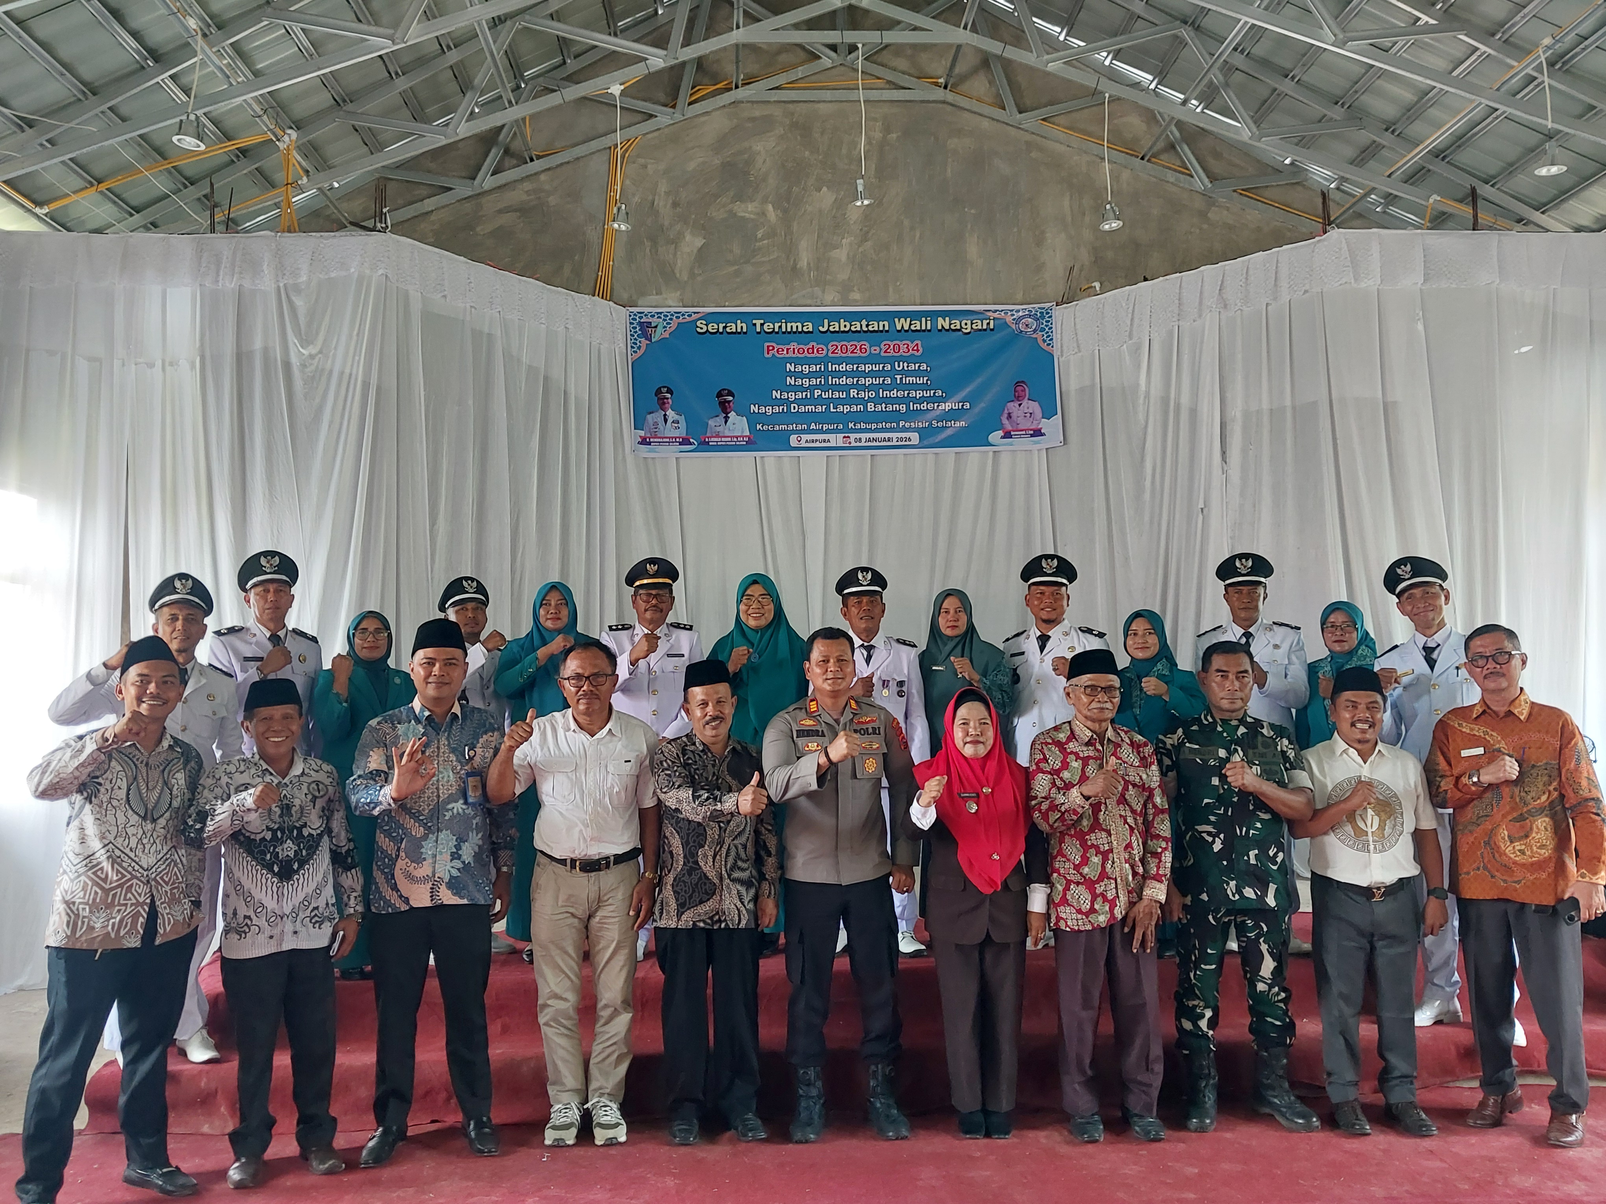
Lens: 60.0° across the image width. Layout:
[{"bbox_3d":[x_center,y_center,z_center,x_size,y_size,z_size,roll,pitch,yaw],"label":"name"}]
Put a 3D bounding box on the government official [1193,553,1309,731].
[{"bbox_3d":[1.916,0.623,5.945,0.490,1.666,0.380,-2,-4,12],"label":"government official"}]

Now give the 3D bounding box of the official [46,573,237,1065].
[{"bbox_3d":[-2.338,0.759,4.944,0.640,1.733,0.420,0,-4,-15],"label":"official"}]

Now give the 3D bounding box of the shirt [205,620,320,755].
[{"bbox_3d":[-2.170,0.413,5.616,0.500,0.680,0.360,0,-4,-22],"label":"shirt"}]

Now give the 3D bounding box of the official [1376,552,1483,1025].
[{"bbox_3d":[2.367,0.693,5.184,0.520,1.734,0.400,-2,-4,22],"label":"official"}]

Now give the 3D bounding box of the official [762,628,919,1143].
[{"bbox_3d":[0.132,0.975,4.992,0.540,1.758,0.420,-1,-4,-7],"label":"official"}]

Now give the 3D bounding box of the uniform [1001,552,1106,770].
[{"bbox_3d":[1.094,0.634,6.024,0.490,1.682,0.380,-2,-4,9],"label":"uniform"}]

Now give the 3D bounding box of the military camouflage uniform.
[{"bbox_3d":[1.560,1.010,5.039,0.540,1.231,0.380,-2,-4,12],"label":"military camouflage uniform"}]

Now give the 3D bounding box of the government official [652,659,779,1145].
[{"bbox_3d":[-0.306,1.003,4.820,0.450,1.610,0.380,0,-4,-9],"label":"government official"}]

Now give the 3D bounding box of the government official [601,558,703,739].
[{"bbox_3d":[-0.625,0.662,5.948,0.520,1.712,0.400,-1,-4,-8],"label":"government official"}]

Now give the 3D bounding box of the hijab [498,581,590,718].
[{"bbox_3d":[-1.083,0.241,5.905,0.470,0.660,0.340,0,-4,-13],"label":"hijab"}]

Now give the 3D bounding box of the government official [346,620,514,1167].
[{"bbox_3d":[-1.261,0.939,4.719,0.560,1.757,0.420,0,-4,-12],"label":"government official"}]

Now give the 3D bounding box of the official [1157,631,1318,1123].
[{"bbox_3d":[1.558,0.987,5.021,0.550,1.688,0.420,-2,-4,12],"label":"official"}]

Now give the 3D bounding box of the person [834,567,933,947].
[{"bbox_3d":[0.298,0.681,6.305,0.550,1.710,0.380,0,-5,2],"label":"person"}]

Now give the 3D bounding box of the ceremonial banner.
[{"bbox_3d":[0.295,-1.545,9.590,2.960,1.010,0.030,-1,-4,-3],"label":"ceremonial banner"}]

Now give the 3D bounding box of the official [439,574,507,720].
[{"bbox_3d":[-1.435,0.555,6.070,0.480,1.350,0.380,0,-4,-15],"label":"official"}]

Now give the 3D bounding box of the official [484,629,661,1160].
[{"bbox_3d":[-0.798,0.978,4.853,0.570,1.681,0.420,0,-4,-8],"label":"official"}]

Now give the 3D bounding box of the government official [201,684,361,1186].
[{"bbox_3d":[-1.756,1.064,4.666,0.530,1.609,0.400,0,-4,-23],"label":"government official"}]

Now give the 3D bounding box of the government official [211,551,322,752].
[{"bbox_3d":[-2.096,0.645,5.452,0.460,1.696,0.380,0,-4,-15],"label":"government official"}]

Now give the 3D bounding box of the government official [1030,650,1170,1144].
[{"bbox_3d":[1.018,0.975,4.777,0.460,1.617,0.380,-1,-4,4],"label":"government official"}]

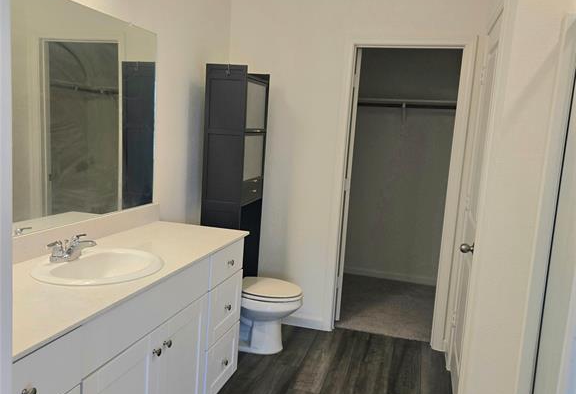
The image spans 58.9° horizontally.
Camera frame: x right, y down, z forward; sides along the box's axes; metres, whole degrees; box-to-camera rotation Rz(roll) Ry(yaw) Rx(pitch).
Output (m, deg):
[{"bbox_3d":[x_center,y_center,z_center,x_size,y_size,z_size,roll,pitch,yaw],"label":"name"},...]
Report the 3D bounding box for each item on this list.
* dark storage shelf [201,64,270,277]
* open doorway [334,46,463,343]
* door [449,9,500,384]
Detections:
[{"bbox_3d":[-0.355,0.083,3.323,0.270,1.790,0.450,6,8,15],"label":"dark storage shelf"},{"bbox_3d":[0.742,0.004,3.551,0.698,2.028,0.130,6,8,15],"label":"open doorway"},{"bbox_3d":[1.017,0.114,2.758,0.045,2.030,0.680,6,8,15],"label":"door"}]

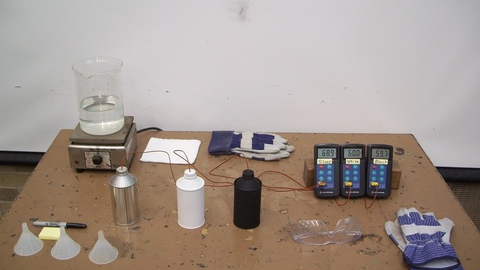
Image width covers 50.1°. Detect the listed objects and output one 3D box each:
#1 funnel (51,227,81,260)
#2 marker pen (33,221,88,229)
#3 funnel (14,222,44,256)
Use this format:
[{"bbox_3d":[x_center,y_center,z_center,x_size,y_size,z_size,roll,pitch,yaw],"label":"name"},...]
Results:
[{"bbox_3d":[-0.401,0.238,1.173,0.066,0.066,0.066,1,26,-1],"label":"funnel"},{"bbox_3d":[-0.447,0.226,1.276,0.137,0.012,0.013,3,27,3],"label":"marker pen"},{"bbox_3d":[-0.490,0.232,1.182,0.066,0.066,0.066,1,26,-1],"label":"funnel"}]

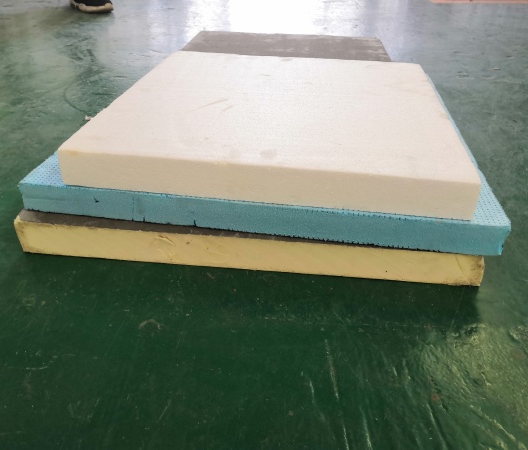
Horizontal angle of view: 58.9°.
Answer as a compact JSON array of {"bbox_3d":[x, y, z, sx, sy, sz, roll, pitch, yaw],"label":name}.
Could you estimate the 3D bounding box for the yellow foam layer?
[{"bbox_3d":[0.030,-0.293,1.102,0.600,0.049,1.200,4,34,4],"label":"yellow foam layer"}]

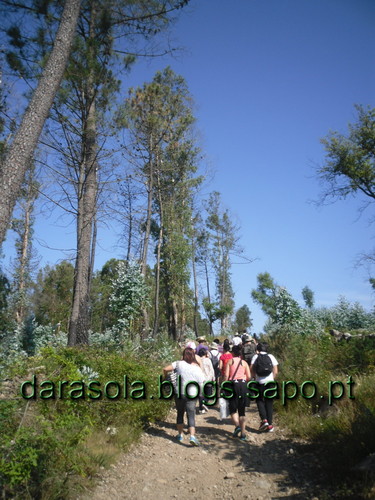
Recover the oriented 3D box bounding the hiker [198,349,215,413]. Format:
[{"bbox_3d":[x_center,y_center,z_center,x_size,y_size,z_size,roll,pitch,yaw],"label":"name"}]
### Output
[{"bbox_3d":[0.445,3.318,10.292,0.520,1.576,0.420,-1,-15,5],"label":"hiker"}]

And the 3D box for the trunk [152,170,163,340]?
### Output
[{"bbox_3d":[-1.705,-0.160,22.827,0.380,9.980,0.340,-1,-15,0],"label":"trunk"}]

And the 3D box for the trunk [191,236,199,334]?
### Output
[{"bbox_3d":[0.450,2.403,28.342,0.340,7.310,0.320,-2,-15,0],"label":"trunk"}]

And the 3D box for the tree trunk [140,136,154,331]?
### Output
[{"bbox_3d":[-2.150,-1.038,22.547,0.440,11.580,0.420,0,-15,0],"label":"tree trunk"}]

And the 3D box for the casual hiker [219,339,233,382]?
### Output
[{"bbox_3d":[1.032,3.186,10.638,0.480,1.626,0.380,-1,-15,5],"label":"casual hiker"}]

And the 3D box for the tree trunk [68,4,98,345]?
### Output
[{"bbox_3d":[-3.086,-2.961,12.507,0.580,11.630,0.550,-2,-15,0],"label":"tree trunk"}]

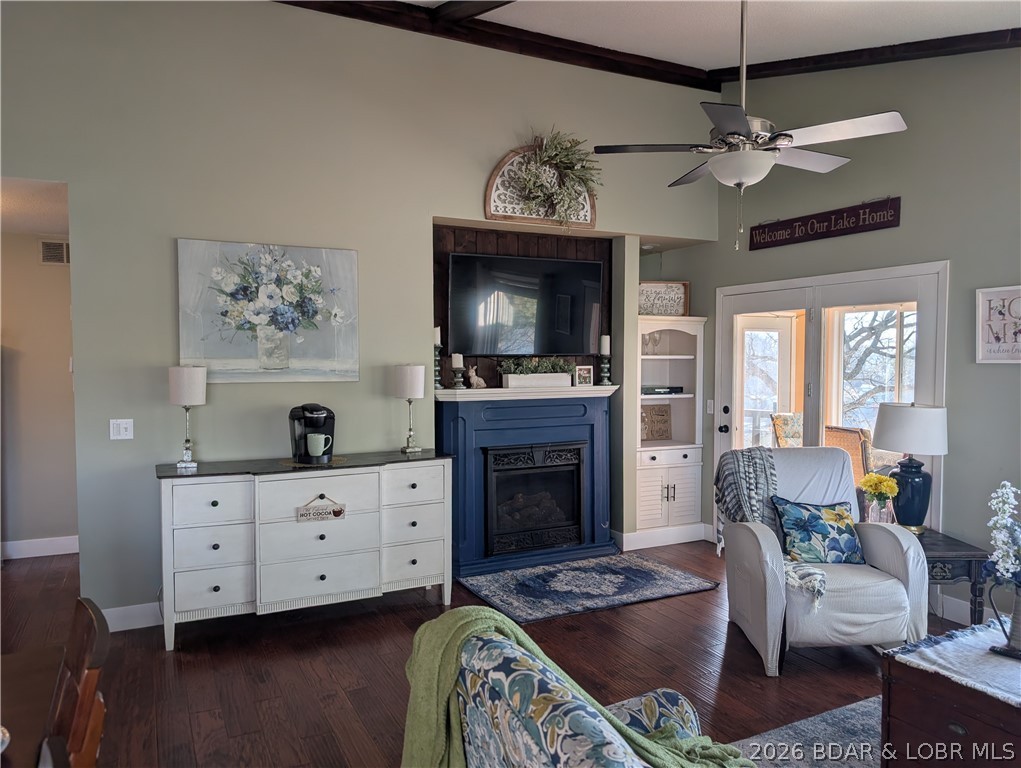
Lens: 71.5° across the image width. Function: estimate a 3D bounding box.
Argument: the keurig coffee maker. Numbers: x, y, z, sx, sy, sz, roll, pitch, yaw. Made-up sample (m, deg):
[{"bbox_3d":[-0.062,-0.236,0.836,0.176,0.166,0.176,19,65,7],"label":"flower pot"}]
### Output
[{"bbox_3d":[-1.162,0.288,4.170,0.250,0.335,0.320,-1,3,-25],"label":"keurig coffee maker"}]

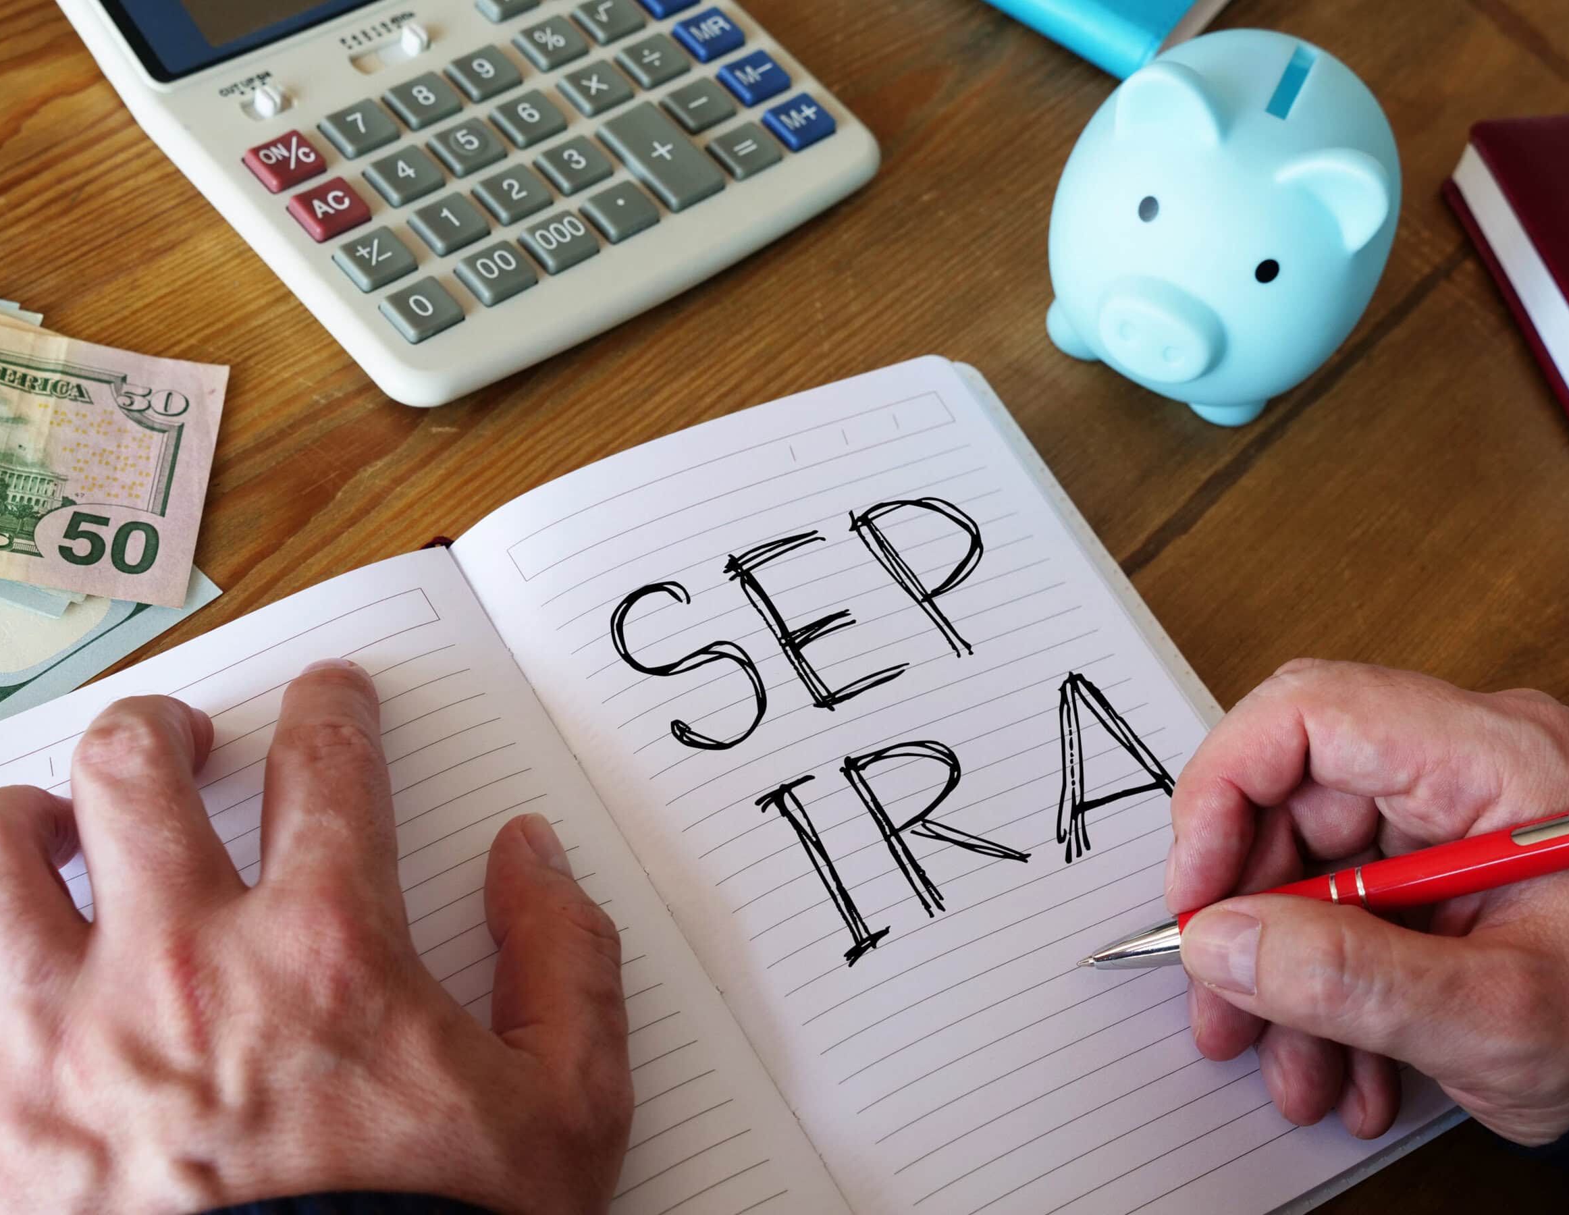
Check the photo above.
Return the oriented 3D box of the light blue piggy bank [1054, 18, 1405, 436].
[{"bbox_3d":[0.101,-0.089,0.589,0.080,0.088,0.098,29,53,5],"label":"light blue piggy bank"}]

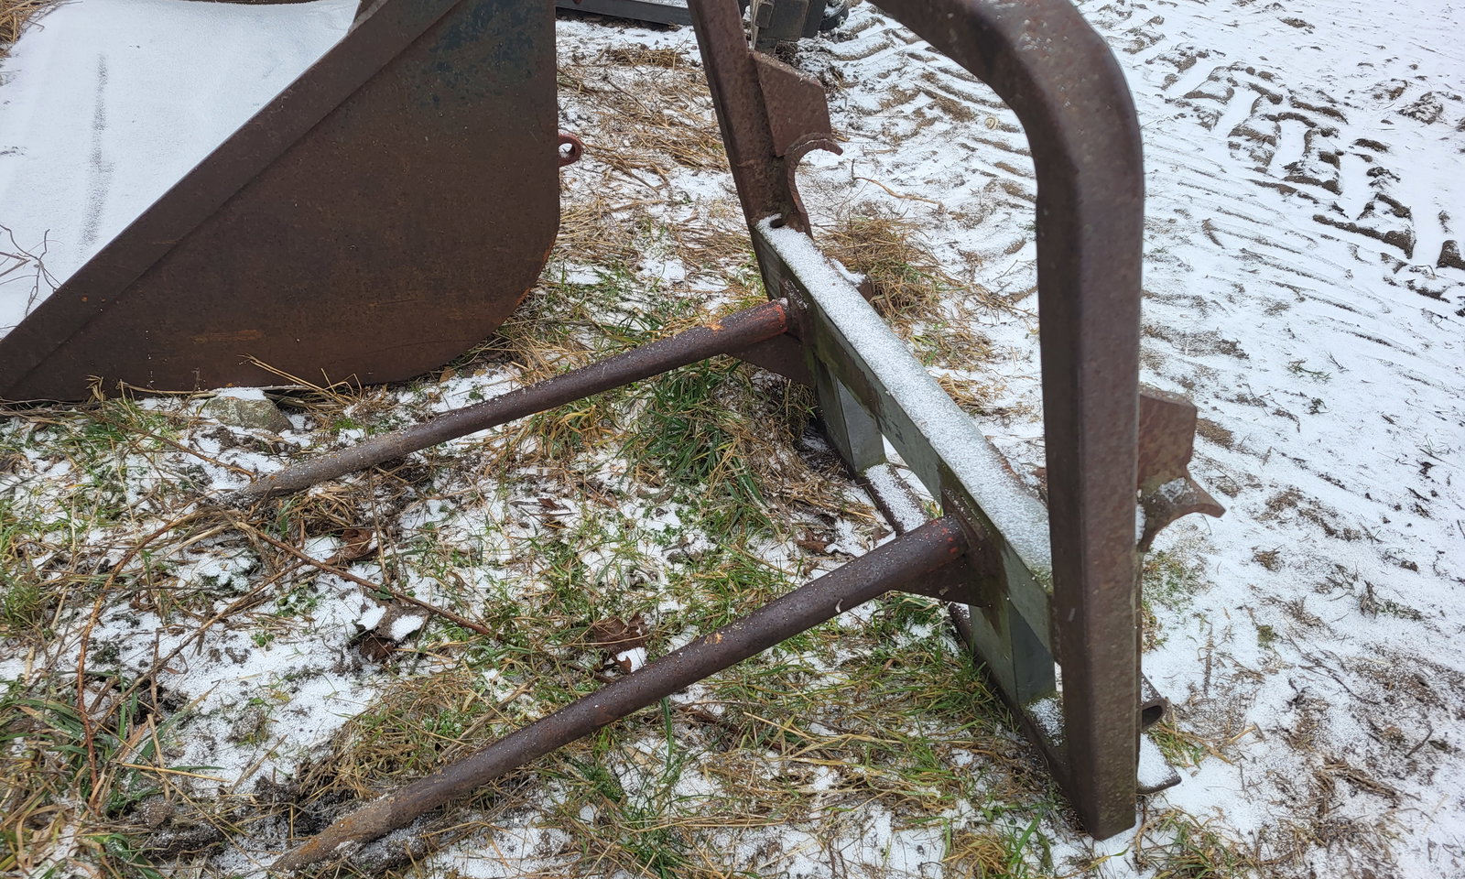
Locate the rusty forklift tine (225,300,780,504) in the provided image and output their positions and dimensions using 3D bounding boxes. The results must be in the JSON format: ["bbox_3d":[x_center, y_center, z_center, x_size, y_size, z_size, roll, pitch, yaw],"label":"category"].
[{"bbox_3d":[-0.391,-0.060,1.969,1.030,0.060,0.059,-19,40,-4],"label":"rusty forklift tine"}]

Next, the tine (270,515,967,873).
[{"bbox_3d":[-0.138,0.331,1.413,0.969,0.060,0.059,-25,42,-4],"label":"tine"}]

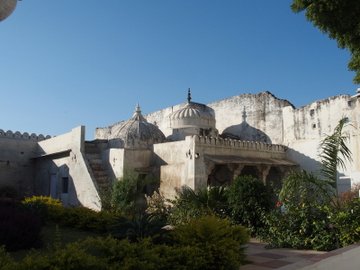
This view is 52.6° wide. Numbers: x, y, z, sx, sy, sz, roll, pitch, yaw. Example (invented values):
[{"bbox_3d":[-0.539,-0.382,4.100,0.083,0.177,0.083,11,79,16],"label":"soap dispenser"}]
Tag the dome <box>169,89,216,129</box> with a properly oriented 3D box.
[{"bbox_3d":[0.807,-1.711,23.500,3.000,2.600,3.000,0,-8,0],"label":"dome"}]

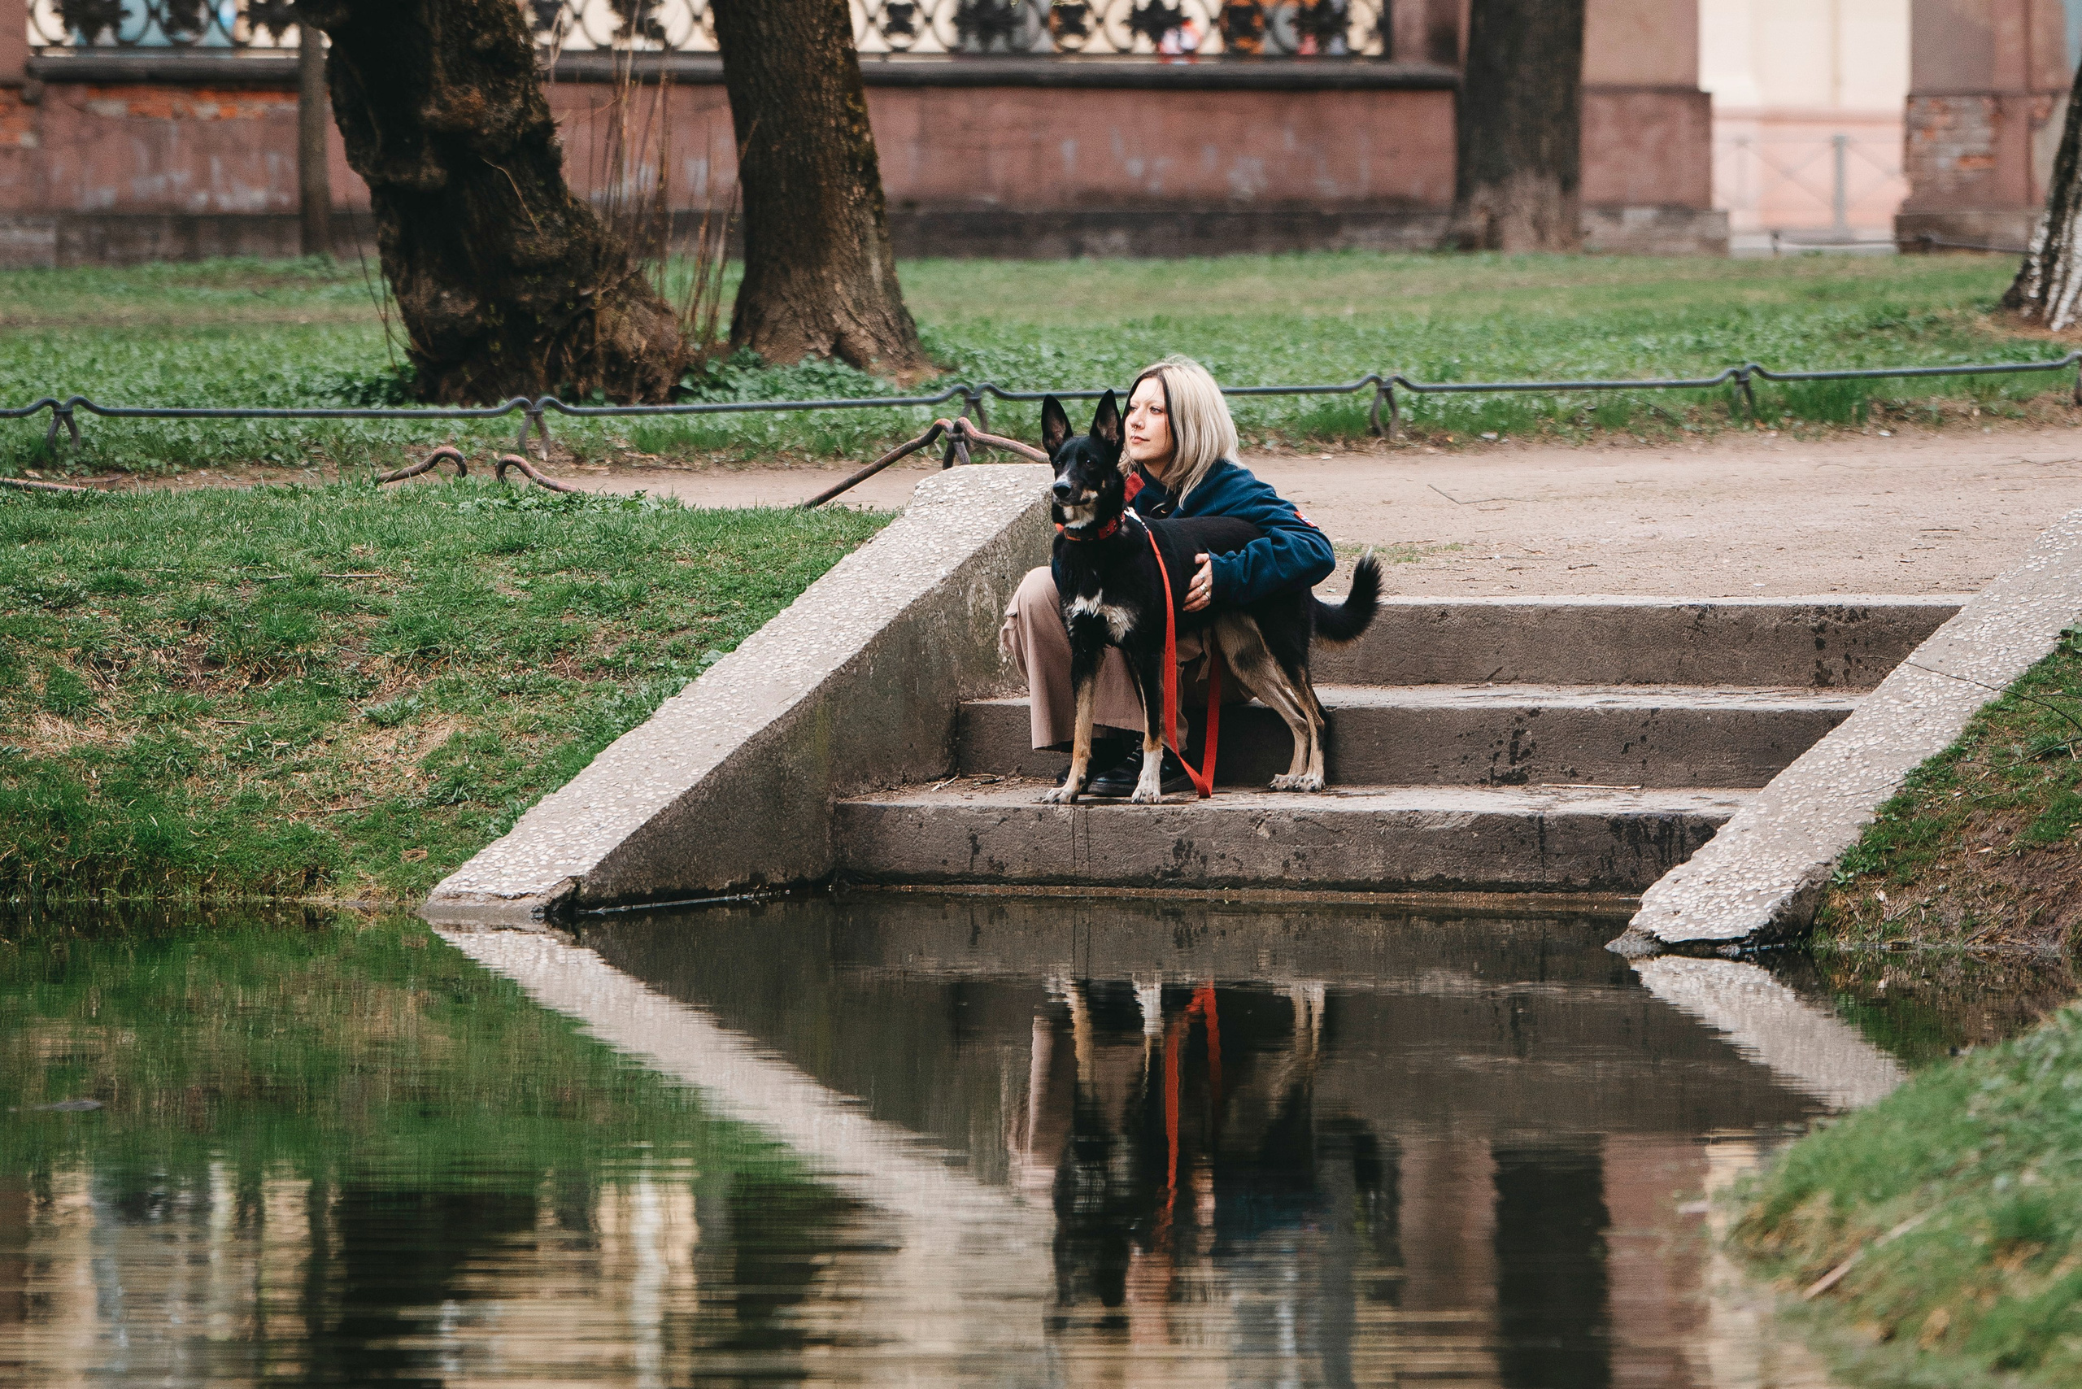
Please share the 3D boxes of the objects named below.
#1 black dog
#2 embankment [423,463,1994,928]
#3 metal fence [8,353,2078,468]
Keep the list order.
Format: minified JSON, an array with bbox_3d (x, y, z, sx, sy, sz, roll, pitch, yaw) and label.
[{"bbox_3d":[0.365,-0.216,15.150,0.780,0.875,0.250,-4,6,-39],"label":"black dog"},{"bbox_3d":[0.500,-0.028,15.300,2.950,0.870,2.200,1,5,17],"label":"embankment"},{"bbox_3d":[0.360,-1.049,25.700,9.200,0.230,0.080,-3,5,-34],"label":"metal fence"}]

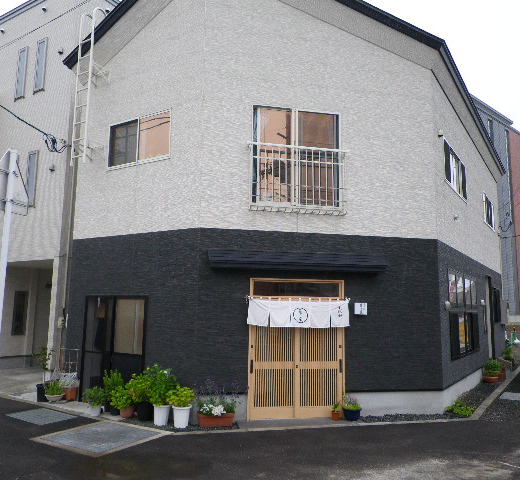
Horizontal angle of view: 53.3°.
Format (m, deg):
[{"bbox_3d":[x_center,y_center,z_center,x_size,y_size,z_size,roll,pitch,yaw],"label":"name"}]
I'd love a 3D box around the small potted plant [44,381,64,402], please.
[{"bbox_3d":[-3.836,2.824,9.702,0.350,0.373,0.350,4,-8,-21],"label":"small potted plant"}]

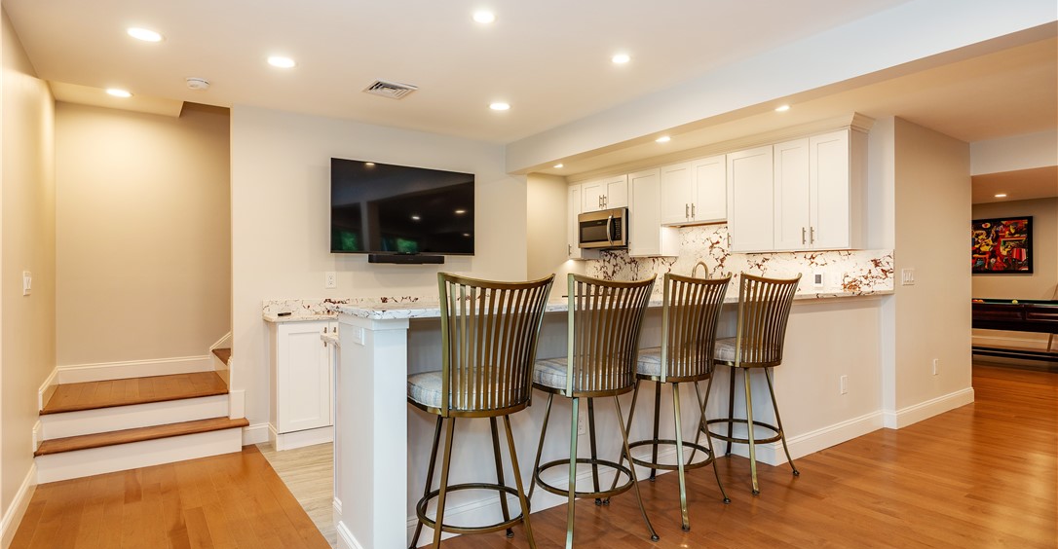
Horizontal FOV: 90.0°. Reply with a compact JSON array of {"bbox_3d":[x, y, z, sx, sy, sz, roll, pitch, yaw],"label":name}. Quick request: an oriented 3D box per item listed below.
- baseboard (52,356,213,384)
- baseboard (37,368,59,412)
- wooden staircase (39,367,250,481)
[{"bbox_3d":[-3.050,0.745,4.168,0.995,0.130,0.018,0,0,-36],"label":"baseboard"},{"bbox_3d":[-3.197,0.749,3.537,0.017,0.133,0.870,0,0,-36],"label":"baseboard"},{"bbox_3d":[-2.657,1.002,3.751,1.080,0.380,1.150,0,0,-33],"label":"wooden staircase"}]

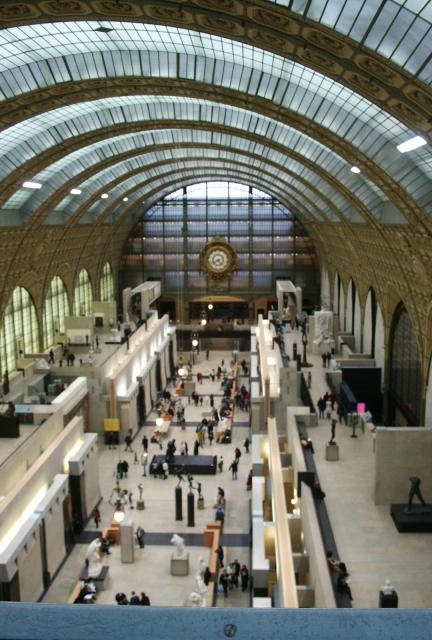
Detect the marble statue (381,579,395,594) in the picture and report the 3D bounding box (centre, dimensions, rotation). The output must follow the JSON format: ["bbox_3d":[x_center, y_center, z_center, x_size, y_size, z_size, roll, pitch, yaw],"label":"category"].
[{"bbox_3d":[7.792,12.035,29.276,0.580,0.682,0.400,0,9,3],"label":"marble statue"}]

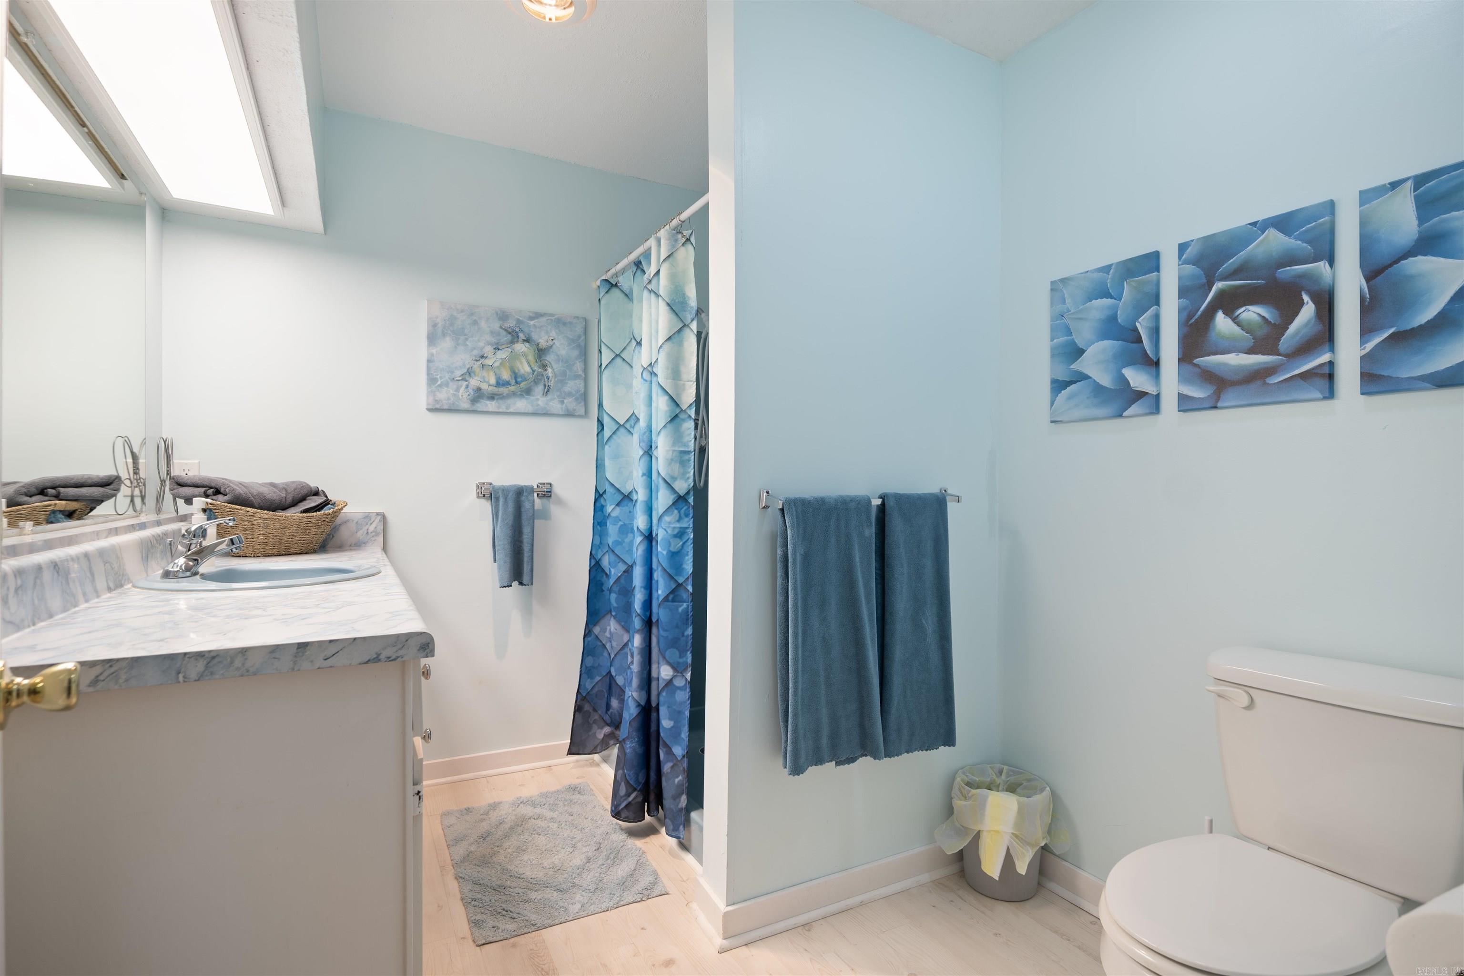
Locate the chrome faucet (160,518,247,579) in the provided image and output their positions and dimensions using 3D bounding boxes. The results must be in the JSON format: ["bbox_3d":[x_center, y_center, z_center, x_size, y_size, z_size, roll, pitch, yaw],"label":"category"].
[{"bbox_3d":[-1.257,0.139,1.645,0.162,0.138,0.100,0,0,-28],"label":"chrome faucet"}]

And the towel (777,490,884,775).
[{"bbox_3d":[0.263,0.368,1.799,0.311,0.710,0.090,0,0,-27],"label":"towel"}]

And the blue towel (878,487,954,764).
[{"bbox_3d":[0.519,0.367,1.929,0.253,0.705,0.090,0,0,-27],"label":"blue towel"}]

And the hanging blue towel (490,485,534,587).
[{"bbox_3d":[-0.868,0.190,2.737,0.165,0.405,0.075,0,0,-25],"label":"hanging blue towel"}]

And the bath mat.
[{"bbox_3d":[-0.592,1.131,2.178,0.508,0.016,0.795,0,0,-27],"label":"bath mat"}]

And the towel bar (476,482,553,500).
[{"bbox_3d":[-0.860,0.012,2.760,0.292,0.061,0.065,0,0,-25],"label":"towel bar"}]

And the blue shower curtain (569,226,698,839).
[{"bbox_3d":[-0.383,0.110,2.432,0.190,1.830,0.870,0,0,-29],"label":"blue shower curtain"}]

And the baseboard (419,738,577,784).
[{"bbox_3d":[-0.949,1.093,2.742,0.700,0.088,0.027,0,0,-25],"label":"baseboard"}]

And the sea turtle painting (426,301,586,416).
[{"bbox_3d":[-0.889,-0.504,2.766,0.606,0.411,0.027,0,0,-25],"label":"sea turtle painting"}]

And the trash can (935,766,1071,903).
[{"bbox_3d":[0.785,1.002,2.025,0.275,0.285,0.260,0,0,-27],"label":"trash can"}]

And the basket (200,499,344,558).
[{"bbox_3d":[-1.506,0.130,2.295,0.400,0.178,0.250,0,0,-27],"label":"basket"}]

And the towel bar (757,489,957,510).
[{"bbox_3d":[0.377,0.027,1.887,0.640,0.050,0.075,0,0,-27],"label":"towel bar"}]

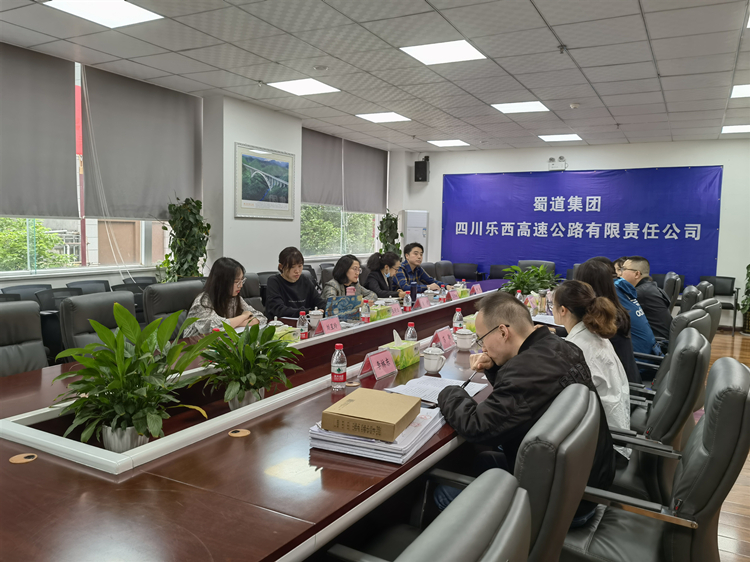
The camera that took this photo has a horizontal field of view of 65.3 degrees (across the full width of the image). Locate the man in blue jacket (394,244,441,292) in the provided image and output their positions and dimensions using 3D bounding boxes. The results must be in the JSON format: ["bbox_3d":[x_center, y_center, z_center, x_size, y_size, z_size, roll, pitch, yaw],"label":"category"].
[{"bbox_3d":[0.420,0.251,5.913,0.540,1.260,0.800,-3,7,-42],"label":"man in blue jacket"}]

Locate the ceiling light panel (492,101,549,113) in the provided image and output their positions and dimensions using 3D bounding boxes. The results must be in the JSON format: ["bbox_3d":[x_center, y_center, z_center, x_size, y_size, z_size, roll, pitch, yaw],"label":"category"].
[{"bbox_3d":[1.694,-2.036,6.837,0.590,0.040,0.590,5,6,28],"label":"ceiling light panel"}]

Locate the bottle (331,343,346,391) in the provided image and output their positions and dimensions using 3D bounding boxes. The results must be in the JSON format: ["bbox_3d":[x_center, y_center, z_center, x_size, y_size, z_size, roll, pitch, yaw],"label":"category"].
[{"bbox_3d":[-0.151,0.347,2.377,0.062,0.193,0.062,1,5,0],"label":"bottle"}]

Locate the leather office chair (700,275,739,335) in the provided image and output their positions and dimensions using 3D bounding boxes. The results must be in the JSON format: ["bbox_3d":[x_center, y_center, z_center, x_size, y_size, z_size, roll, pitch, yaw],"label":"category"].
[{"bbox_3d":[5.021,0.362,8.595,0.580,0.850,0.560,4,6,28],"label":"leather office chair"}]

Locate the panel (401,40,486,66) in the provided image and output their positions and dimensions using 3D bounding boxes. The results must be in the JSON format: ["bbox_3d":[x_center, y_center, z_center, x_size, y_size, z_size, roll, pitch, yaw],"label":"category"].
[{"bbox_3d":[0.564,-1.865,4.742,0.590,0.040,0.590,5,6,28],"label":"panel"}]

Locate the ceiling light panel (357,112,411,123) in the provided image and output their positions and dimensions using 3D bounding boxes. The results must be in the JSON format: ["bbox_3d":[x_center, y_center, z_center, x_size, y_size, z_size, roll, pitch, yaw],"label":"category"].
[{"bbox_3d":[0.117,-2.146,7.668,0.590,0.030,0.590,4,6,28],"label":"ceiling light panel"}]

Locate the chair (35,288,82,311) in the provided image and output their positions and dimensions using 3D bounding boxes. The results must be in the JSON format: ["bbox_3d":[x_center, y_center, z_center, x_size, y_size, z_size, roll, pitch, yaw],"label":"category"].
[{"bbox_3d":[-2.298,0.518,4.631,0.580,0.860,0.550,5,6,28],"label":"chair"}]

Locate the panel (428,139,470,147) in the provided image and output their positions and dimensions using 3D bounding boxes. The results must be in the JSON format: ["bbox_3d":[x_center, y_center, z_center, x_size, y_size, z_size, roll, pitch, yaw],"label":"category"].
[{"bbox_3d":[1.253,-2.335,9.800,0.590,0.040,0.590,5,6,28],"label":"panel"}]

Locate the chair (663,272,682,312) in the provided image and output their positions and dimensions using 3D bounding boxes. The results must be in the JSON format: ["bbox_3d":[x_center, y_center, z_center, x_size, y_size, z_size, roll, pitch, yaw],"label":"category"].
[{"bbox_3d":[3.060,0.415,6.528,0.660,1.000,0.620,5,6,28],"label":"chair"}]

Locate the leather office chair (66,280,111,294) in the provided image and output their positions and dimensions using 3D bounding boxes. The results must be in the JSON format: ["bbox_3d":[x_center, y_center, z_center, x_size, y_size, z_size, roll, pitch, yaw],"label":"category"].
[{"bbox_3d":[-2.482,0.457,5.399,0.560,0.860,0.570,4,6,28],"label":"leather office chair"}]

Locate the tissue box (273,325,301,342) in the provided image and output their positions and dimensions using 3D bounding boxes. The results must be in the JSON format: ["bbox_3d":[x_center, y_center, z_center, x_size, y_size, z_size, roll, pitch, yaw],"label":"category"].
[{"bbox_3d":[-0.511,0.313,3.138,0.112,0.094,0.225,5,6,28],"label":"tissue box"}]

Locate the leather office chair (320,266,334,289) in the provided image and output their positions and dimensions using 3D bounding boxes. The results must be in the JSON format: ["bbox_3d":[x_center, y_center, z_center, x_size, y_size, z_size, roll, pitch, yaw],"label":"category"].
[{"bbox_3d":[-0.264,0.383,5.892,0.660,1.000,0.620,5,6,28],"label":"leather office chair"}]

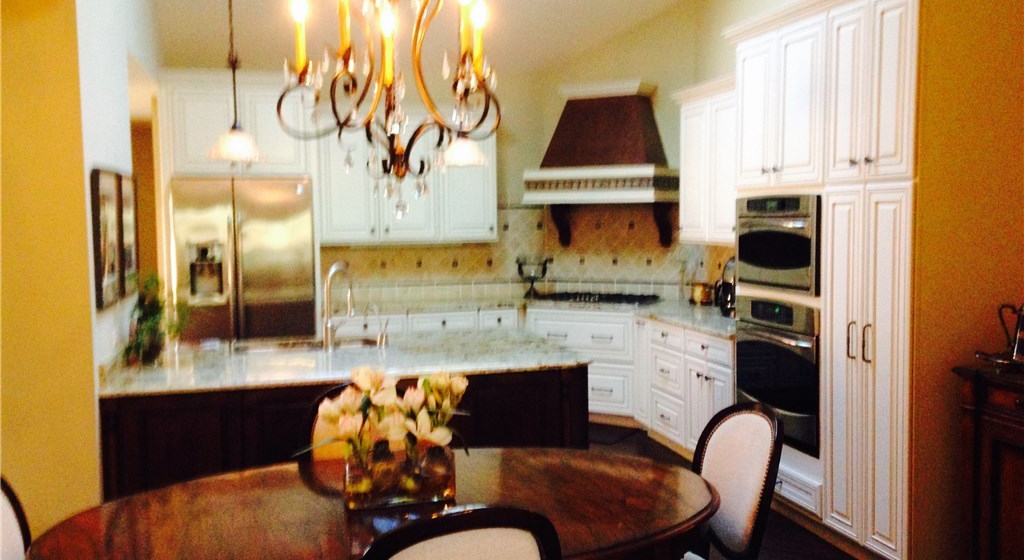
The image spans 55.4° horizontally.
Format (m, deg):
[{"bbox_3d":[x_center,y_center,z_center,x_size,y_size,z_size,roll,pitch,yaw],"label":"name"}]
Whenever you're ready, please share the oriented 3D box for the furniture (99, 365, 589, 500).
[{"bbox_3d":[-0.765,0.829,4.556,1.980,0.876,1.060,-2,4,-18],"label":"furniture"}]

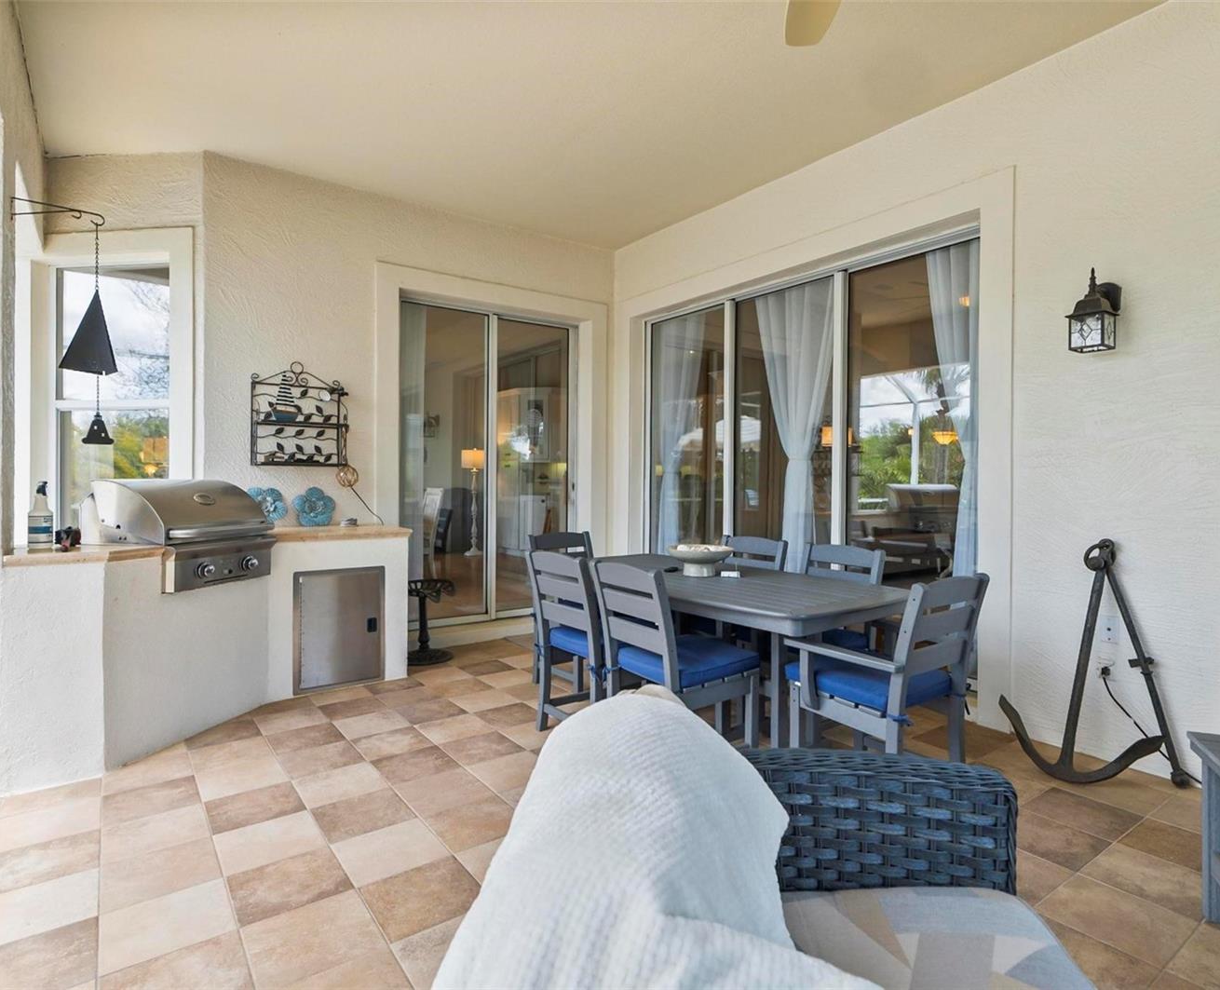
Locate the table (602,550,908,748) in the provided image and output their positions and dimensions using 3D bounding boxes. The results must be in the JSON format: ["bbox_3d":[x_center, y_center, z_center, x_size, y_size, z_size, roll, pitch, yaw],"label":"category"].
[{"bbox_3d":[0.405,0.770,3.214,1.000,0.740,1.920,0,0,-36],"label":"table"}]

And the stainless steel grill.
[{"bbox_3d":[-2.181,0.184,3.356,0.580,0.510,0.620,1,1,15],"label":"stainless steel grill"}]

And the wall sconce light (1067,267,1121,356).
[{"bbox_3d":[2.034,-0.770,2.775,0.215,0.346,0.145,0,0,-36],"label":"wall sconce light"}]

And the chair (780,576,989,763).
[{"bbox_3d":[1.056,0.729,2.542,0.570,0.910,0.590,0,1,-33],"label":"chair"}]

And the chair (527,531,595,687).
[{"bbox_3d":[-0.130,0.699,3.920,0.570,0.910,0.590,0,1,-37],"label":"chair"}]

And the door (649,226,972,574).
[{"bbox_3d":[1.170,-0.193,4.502,0.130,2.420,2.740,0,0,-36],"label":"door"}]

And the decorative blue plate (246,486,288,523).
[{"bbox_3d":[-2.201,0.075,4.240,0.250,0.250,0.060,0,-8,-35],"label":"decorative blue plate"}]

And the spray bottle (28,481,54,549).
[{"bbox_3d":[-2.350,0.082,2.734,0.095,0.280,0.085,0,0,37],"label":"spray bottle"}]

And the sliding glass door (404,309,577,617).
[{"bbox_3d":[-0.963,-0.200,5.360,1.660,2.430,0.110,0,0,-36],"label":"sliding glass door"}]

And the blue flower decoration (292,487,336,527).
[{"bbox_3d":[-1.913,0.075,4.267,0.265,0.258,0.075,0,1,-37],"label":"blue flower decoration"}]

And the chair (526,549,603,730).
[{"bbox_3d":[-0.050,0.688,3.127,0.540,0.905,0.490,0,0,-36],"label":"chair"}]

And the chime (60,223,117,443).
[{"bbox_3d":[-2.311,-0.736,2.968,0.210,1.023,0.200,0,1,-37],"label":"chime"}]

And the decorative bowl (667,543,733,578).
[{"bbox_3d":[0.481,0.358,3.586,0.350,0.135,0.350,0,1,0],"label":"decorative bowl"}]

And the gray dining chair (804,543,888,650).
[{"bbox_3d":[1.006,0.688,3.252,0.540,0.905,0.490,0,0,-36],"label":"gray dining chair"}]

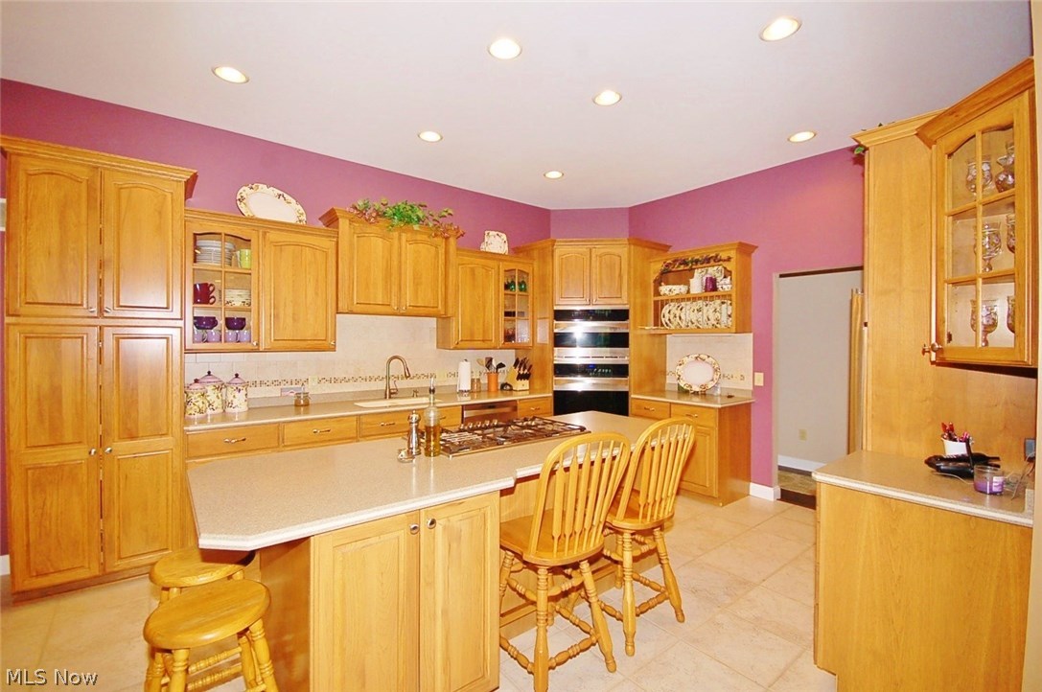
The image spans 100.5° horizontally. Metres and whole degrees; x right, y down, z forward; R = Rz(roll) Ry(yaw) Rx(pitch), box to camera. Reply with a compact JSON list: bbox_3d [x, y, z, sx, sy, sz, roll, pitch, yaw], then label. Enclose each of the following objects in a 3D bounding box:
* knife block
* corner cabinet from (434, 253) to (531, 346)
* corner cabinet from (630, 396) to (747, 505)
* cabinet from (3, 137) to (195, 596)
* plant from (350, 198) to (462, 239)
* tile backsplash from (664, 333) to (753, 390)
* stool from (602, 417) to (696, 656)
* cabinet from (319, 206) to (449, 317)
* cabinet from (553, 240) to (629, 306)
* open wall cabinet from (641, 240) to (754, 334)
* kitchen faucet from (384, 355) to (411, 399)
[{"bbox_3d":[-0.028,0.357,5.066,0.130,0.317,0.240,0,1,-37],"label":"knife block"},{"bbox_3d":[-0.351,-0.442,4.517,0.965,0.949,0.380,0,1,-36],"label":"corner cabinet"},{"bbox_3d":[1.708,0.983,4.399,0.595,0.850,0.970,0,1,-39],"label":"corner cabinet"},{"bbox_3d":[-2.594,0.140,2.786,0.797,2.496,0.691,0,1,-37],"label":"cabinet"},{"bbox_3d":[-0.975,-1.087,3.773,0.980,0.265,0.270,0,1,-36],"label":"plant"},{"bbox_3d":[1.955,0.155,4.599,0.029,0.562,0.960,0,1,-39],"label":"tile backsplash"},{"bbox_3d":[0.560,0.887,2.224,0.442,1.075,0.518,0,1,-27],"label":"stool"},{"bbox_3d":[-1.142,-0.670,3.893,1.115,0.813,0.470,0,1,-36],"label":"cabinet"},{"bbox_3d":[0.721,-0.744,4.686,0.778,0.672,0.550,0,1,1],"label":"cabinet"},{"bbox_3d":[1.841,-0.539,4.465,0.355,0.835,0.979,0,1,-39],"label":"open wall cabinet"},{"bbox_3d":[-1.129,0.285,3.980,0.250,0.400,0.100,0,1,32],"label":"kitchen faucet"}]

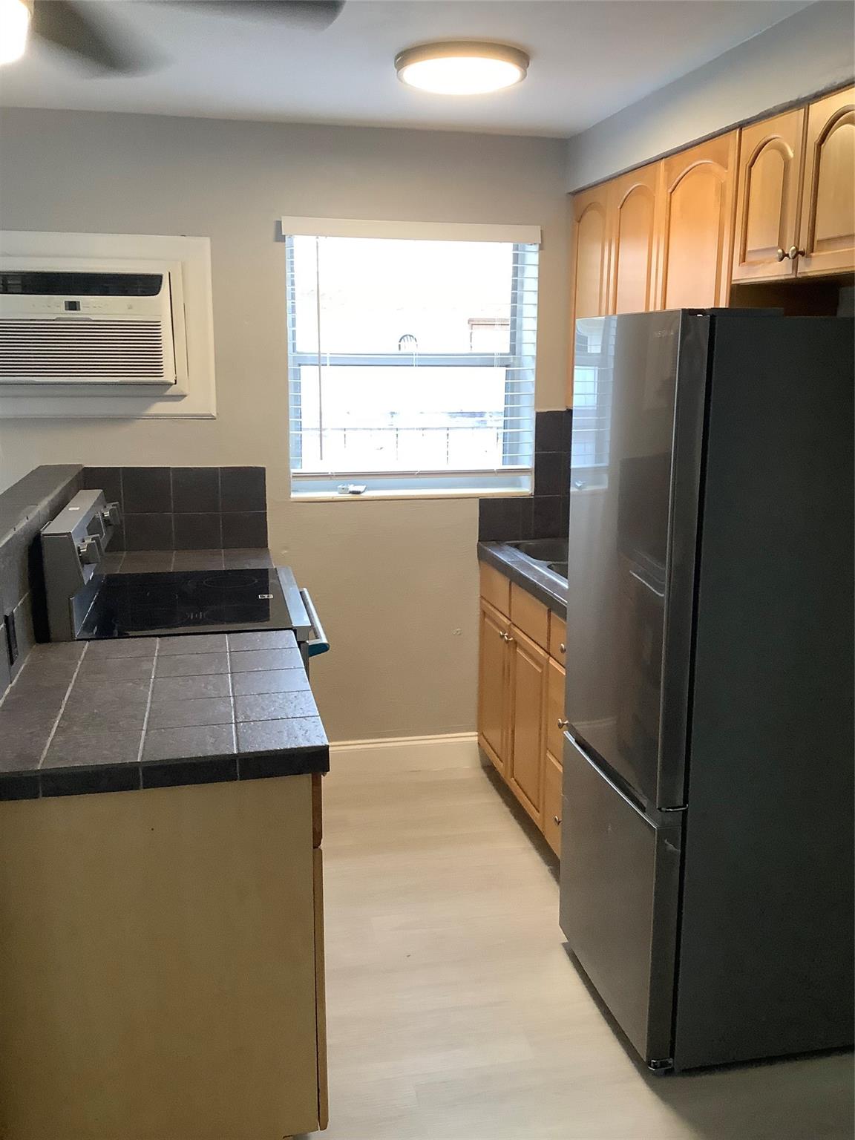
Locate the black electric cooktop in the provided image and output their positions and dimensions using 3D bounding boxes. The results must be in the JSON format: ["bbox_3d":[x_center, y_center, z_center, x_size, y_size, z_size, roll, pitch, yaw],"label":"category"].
[{"bbox_3d":[-0.687,0.088,2.943,0.535,0.030,0.770,-2,12,-12],"label":"black electric cooktop"}]

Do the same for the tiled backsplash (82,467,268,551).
[{"bbox_3d":[-0.885,-0.210,3.596,0.630,0.300,0.020,-2,12,-12],"label":"tiled backsplash"}]

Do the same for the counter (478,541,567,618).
[{"bbox_3d":[0.625,0.028,3.372,0.630,0.060,1.180,-2,12,-12],"label":"counter"}]

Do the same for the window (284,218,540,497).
[{"bbox_3d":[-0.053,-0.744,3.691,0.915,0.965,0.130,-2,12,-12],"label":"window"}]

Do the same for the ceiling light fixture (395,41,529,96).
[{"bbox_3d":[0.091,-1.309,2.672,0.352,0.046,0.352,0,12,0],"label":"ceiling light fixture"}]

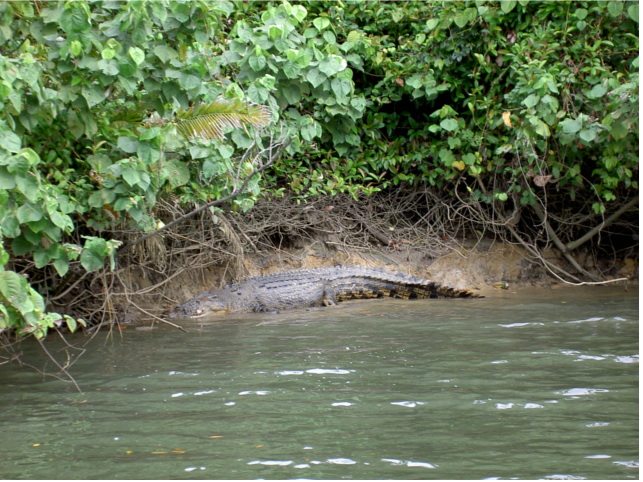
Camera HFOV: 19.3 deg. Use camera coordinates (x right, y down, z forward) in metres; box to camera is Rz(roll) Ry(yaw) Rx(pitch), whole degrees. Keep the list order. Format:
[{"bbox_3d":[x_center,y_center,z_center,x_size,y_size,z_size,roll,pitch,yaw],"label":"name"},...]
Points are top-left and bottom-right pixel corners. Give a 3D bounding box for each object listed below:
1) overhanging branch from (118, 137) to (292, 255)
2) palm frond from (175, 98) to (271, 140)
[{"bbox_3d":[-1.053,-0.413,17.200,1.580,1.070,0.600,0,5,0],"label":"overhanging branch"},{"bbox_3d":[-0.903,-1.097,17.100,0.880,0.380,0.400,0,5,0],"label":"palm frond"}]

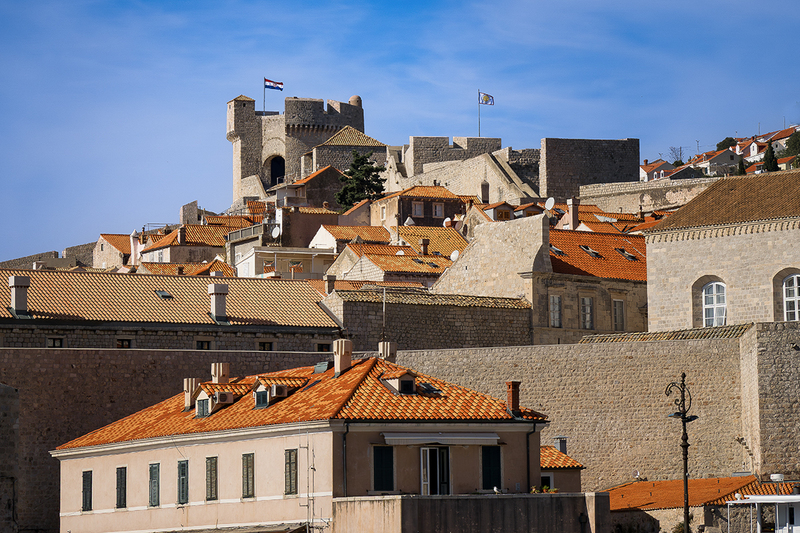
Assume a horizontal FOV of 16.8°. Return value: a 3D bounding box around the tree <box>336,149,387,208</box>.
[{"bbox_3d":[-5.830,-12.100,400.000,7.600,10.300,7.400,-1,-6,0],"label":"tree"}]

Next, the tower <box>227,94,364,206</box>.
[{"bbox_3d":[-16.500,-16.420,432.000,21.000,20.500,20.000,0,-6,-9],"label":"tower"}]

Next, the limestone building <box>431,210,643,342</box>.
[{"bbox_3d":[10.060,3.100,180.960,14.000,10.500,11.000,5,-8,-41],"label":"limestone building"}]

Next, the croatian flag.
[{"bbox_3d":[-19.910,-28.870,430.000,3.100,1.900,0.500,0,-6,-6],"label":"croatian flag"}]

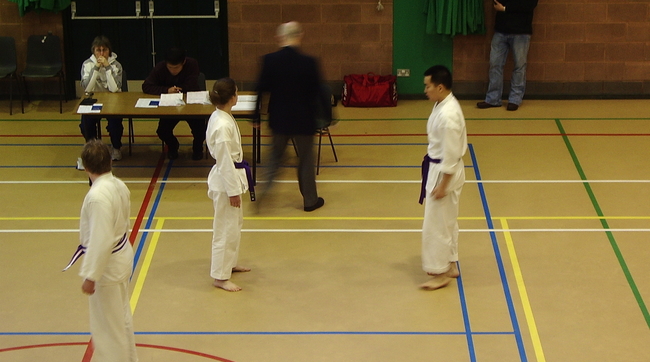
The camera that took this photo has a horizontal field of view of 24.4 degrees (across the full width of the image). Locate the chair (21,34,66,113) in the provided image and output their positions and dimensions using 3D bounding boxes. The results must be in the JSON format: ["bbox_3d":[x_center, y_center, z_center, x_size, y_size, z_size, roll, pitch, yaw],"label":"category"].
[{"bbox_3d":[-3.177,-1.208,17.011,0.470,0.790,0.530,-1,19,-1],"label":"chair"}]

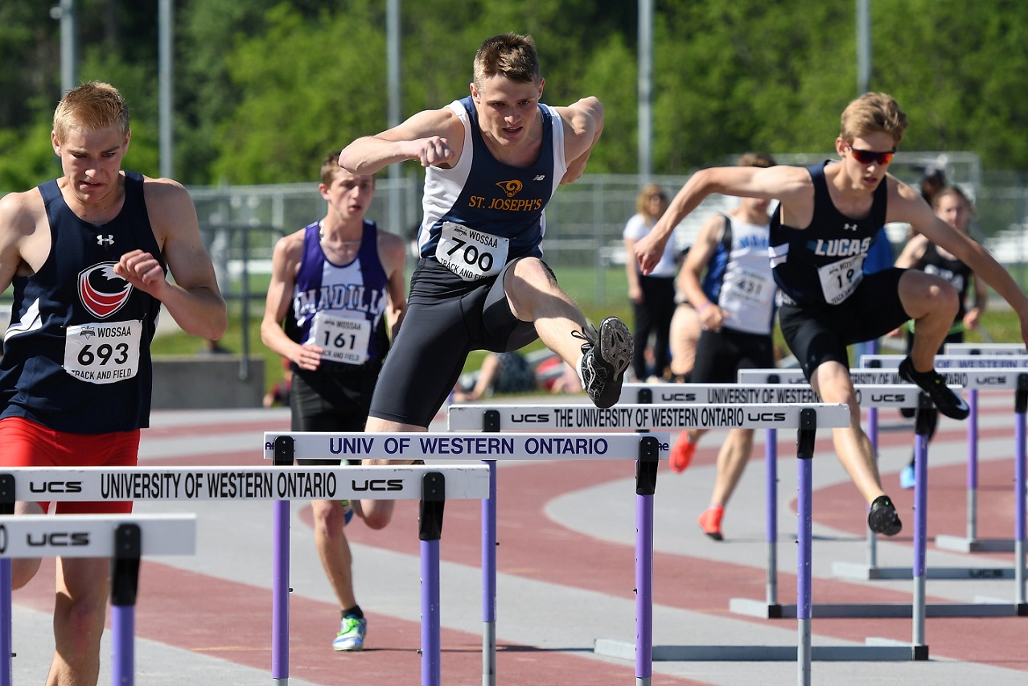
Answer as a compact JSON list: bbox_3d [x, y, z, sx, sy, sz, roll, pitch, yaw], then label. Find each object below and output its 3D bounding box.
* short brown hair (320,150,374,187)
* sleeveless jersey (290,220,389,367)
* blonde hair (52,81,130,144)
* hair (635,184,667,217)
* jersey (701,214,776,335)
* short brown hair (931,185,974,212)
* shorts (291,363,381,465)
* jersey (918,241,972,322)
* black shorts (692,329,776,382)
[{"bbox_3d":[-0.564,-0.576,22.380,0.185,0.165,0.210,0,4,-20],"label":"short brown hair"},{"bbox_3d":[-0.585,-0.168,22.380,0.330,0.500,0.280,0,7,-5],"label":"sleeveless jersey"},{"bbox_3d":[-1.024,-0.551,16.050,0.185,0.175,0.210,0,11,2],"label":"blonde hair"},{"bbox_3d":[0.973,-1.004,47.000,0.200,0.250,0.220,-1,1,-35],"label":"hair"},{"bbox_3d":[1.034,-0.316,30.250,0.360,0.550,0.280,0,6,-18],"label":"jersey"},{"bbox_3d":[2.404,-0.775,36.300,0.200,0.175,0.210,0,1,-10],"label":"short brown hair"},{"bbox_3d":[-0.598,0.253,22.450,0.330,0.410,0.330,0,1,-6],"label":"shorts"},{"bbox_3d":[2.360,-0.352,36.300,0.310,0.490,0.250,0,5,-10],"label":"jersey"},{"bbox_3d":[1.002,0.088,30.300,0.380,0.370,0.330,0,1,-14],"label":"black shorts"}]

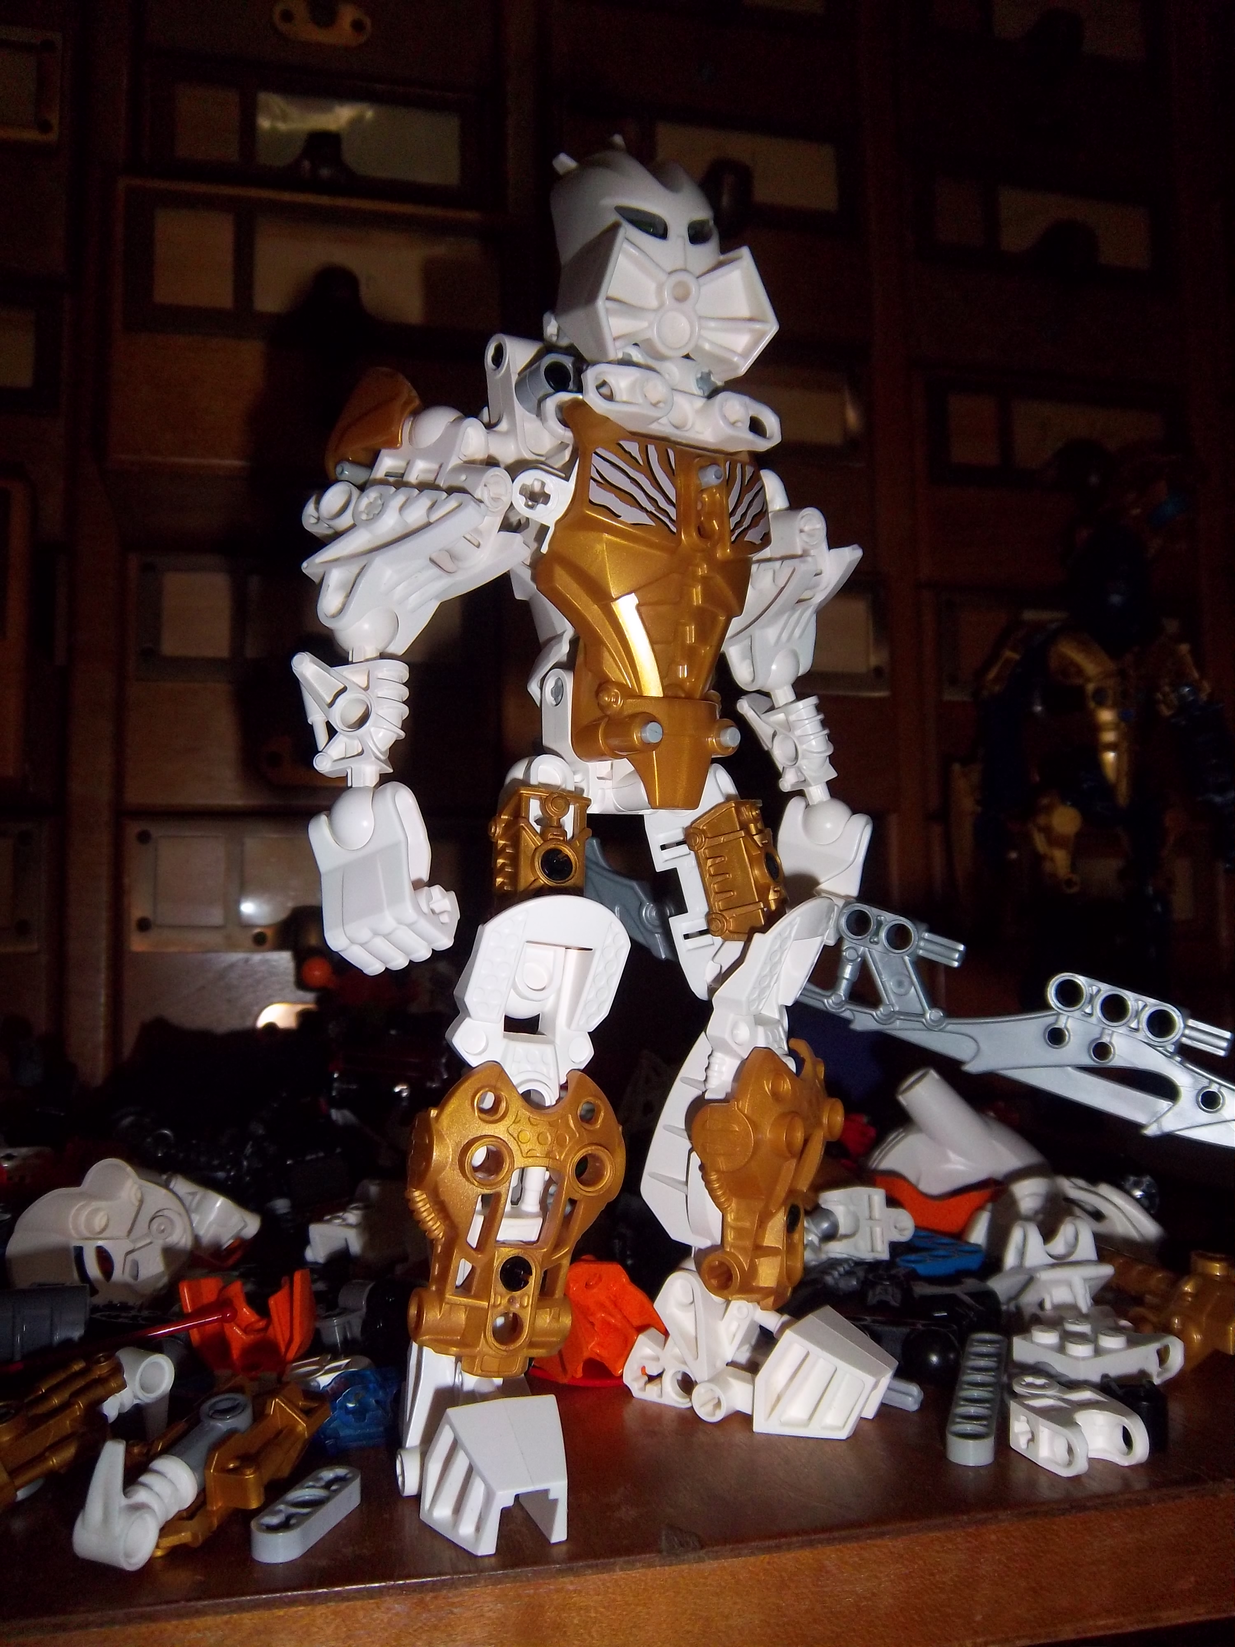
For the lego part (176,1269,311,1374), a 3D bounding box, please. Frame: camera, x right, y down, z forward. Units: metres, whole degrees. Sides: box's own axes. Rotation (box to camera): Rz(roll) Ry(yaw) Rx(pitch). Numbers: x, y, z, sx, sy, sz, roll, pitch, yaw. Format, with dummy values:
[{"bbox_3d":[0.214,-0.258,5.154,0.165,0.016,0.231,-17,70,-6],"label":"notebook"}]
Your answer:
[{"bbox_3d":[-0.067,0.091,0.242,0.024,0.016,0.015,-1,-5,0],"label":"lego part"}]

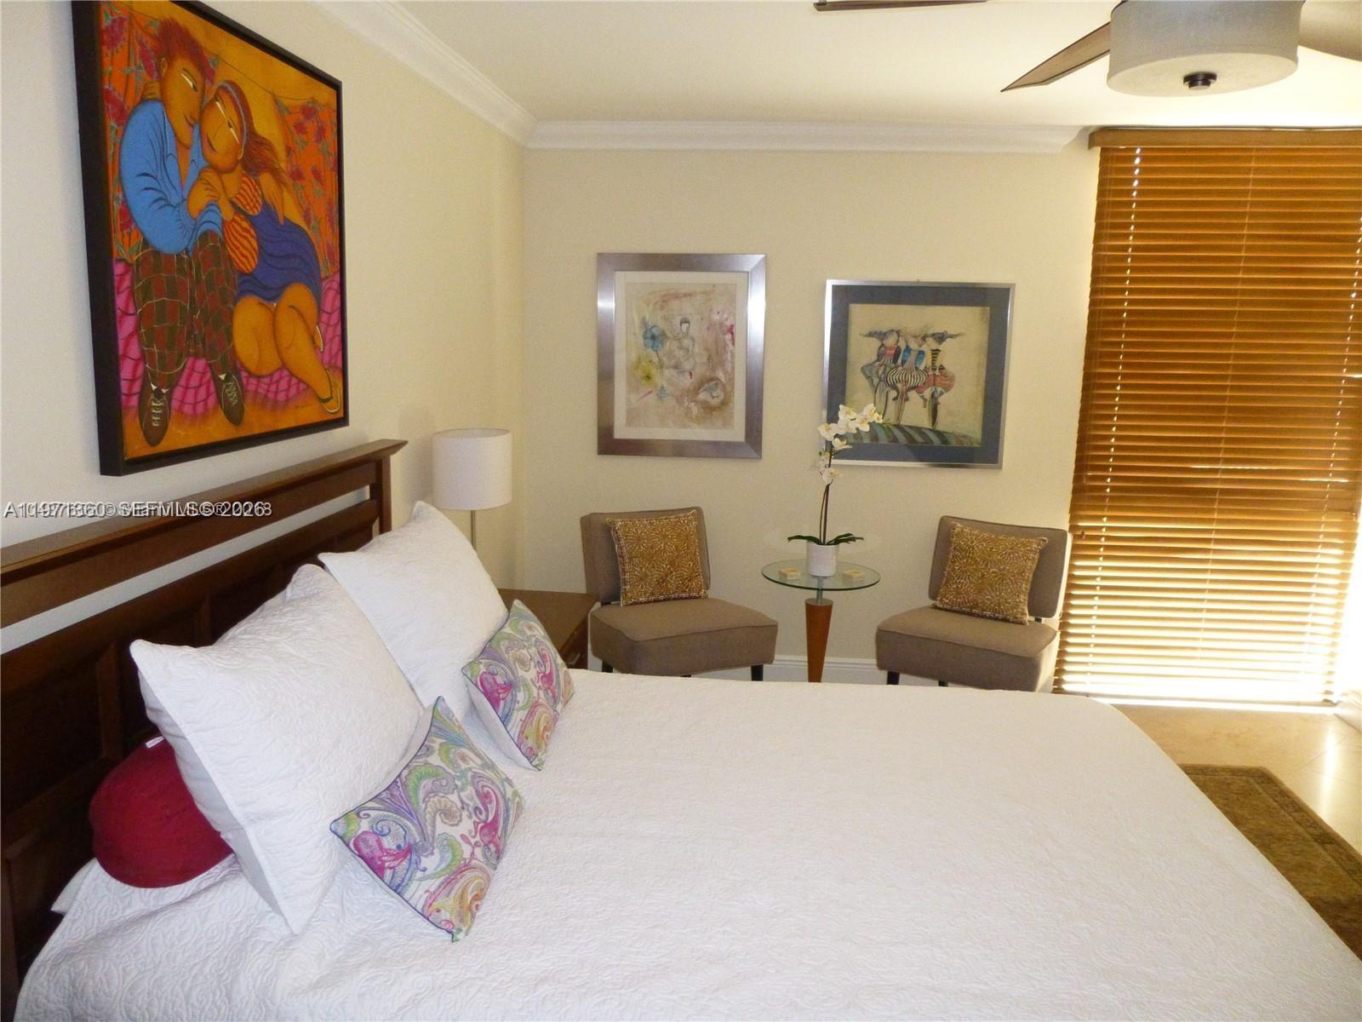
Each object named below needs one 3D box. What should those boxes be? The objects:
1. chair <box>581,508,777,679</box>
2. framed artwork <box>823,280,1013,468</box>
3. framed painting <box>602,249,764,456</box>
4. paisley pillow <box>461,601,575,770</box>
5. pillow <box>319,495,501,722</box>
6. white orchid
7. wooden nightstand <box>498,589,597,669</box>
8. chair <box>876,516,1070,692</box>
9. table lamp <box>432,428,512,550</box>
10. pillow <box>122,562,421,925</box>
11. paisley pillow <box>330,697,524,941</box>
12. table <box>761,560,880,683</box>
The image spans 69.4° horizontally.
[{"bbox_3d":[-0.030,0.454,4.051,0.600,0.830,0.650,-4,11,-25],"label":"chair"},{"bbox_3d":[0.994,-0.573,4.175,0.768,0.770,0.025,2,10,5],"label":"framed artwork"},{"bbox_3d":[-0.002,-0.665,4.256,0.718,0.866,0.030,2,10,5],"label":"framed painting"},{"bbox_3d":[-0.365,0.396,2.356,0.130,0.300,0.480,-32,6,11],"label":"paisley pillow"},{"bbox_3d":[-0.609,0.267,2.379,0.180,0.530,0.570,-24,7,10],"label":"pillow"},{"bbox_3d":[0.603,-0.129,3.878,0.353,0.557,0.220,2,10,5],"label":"white orchid"},{"bbox_3d":[-0.588,0.701,3.369,0.490,0.670,0.740,2,11,6],"label":"wooden nightstand"},{"bbox_3d":[1.213,0.516,4.029,0.600,0.860,0.650,7,12,29],"label":"chair"},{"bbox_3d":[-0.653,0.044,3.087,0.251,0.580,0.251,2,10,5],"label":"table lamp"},{"bbox_3d":[-0.675,0.384,1.779,0.180,0.530,0.570,-24,7,10],"label":"pillow"},{"bbox_3d":[-0.441,0.552,1.829,0.130,0.285,0.485,-42,6,12],"label":"paisley pillow"},{"bbox_3d":[0.583,0.584,4.219,0.495,0.630,0.495,2,11,6],"label":"table"}]

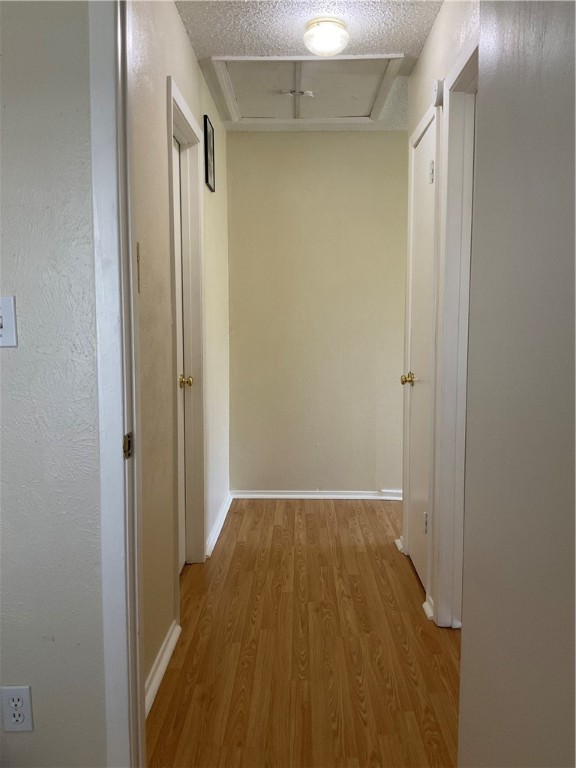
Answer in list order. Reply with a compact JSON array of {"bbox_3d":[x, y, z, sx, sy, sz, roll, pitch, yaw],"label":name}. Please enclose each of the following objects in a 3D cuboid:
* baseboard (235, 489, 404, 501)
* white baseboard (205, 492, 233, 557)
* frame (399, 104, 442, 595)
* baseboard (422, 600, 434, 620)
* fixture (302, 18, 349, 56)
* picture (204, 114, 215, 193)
[{"bbox_3d":[0.195,0.754,4.393,1.200,0.062,0.033,0,5,1],"label":"baseboard"},{"bbox_3d":[-0.399,0.805,3.868,0.033,0.064,1.100,0,5,1],"label":"white baseboard"},{"bbox_3d":[0.627,-0.116,3.000,0.050,2.050,0.510,0,5,1],"label":"frame"},{"bbox_3d":[0.589,0.918,2.668,0.033,0.064,0.120,0,5,1],"label":"baseboard"},{"bbox_3d":[0.161,-1.442,2.726,0.197,0.132,0.197,0,5,1],"label":"fixture"},{"bbox_3d":[-0.413,-1.211,3.415,0.021,0.337,0.270,0,5,1],"label":"picture"}]

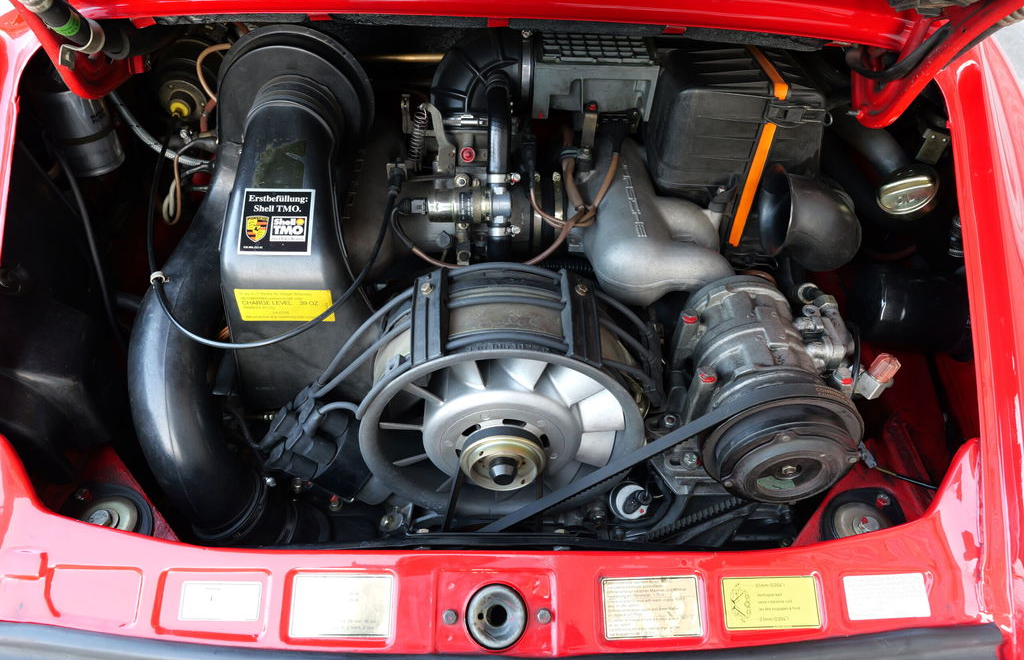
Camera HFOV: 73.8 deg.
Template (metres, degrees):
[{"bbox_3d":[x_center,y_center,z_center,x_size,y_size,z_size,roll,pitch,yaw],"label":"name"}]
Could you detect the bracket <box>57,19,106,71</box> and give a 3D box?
[{"bbox_3d":[-0.443,-0.294,0.700,0.022,0.035,0.056,40,84,-15],"label":"bracket"}]

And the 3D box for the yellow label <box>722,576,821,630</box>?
[{"bbox_3d":[0.238,0.250,0.625,0.085,0.002,0.044,-1,74,-2],"label":"yellow label"}]

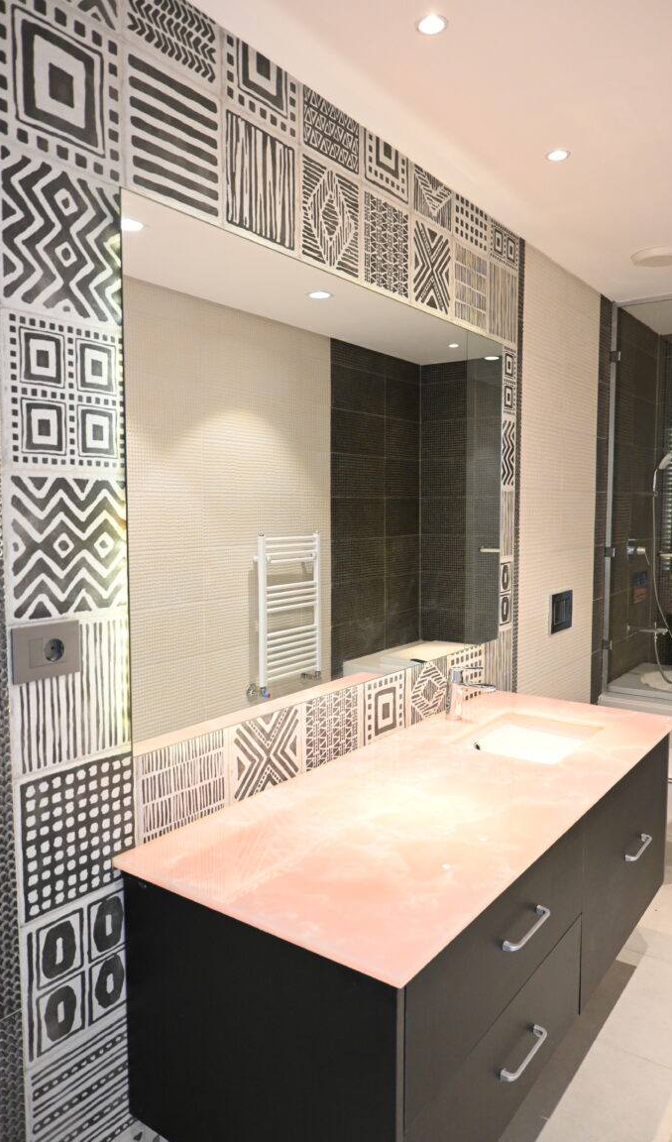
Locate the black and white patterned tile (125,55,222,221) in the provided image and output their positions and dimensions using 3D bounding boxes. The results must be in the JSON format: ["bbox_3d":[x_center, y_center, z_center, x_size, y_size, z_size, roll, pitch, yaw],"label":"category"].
[{"bbox_3d":[-0.299,-0.792,1.404,0.010,0.243,0.239,4,6,36],"label":"black and white patterned tile"}]

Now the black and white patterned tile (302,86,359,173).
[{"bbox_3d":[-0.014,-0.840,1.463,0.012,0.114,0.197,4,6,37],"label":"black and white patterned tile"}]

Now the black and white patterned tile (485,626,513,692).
[{"bbox_3d":[0.578,0.341,2.741,0.011,0.253,0.247,4,6,37],"label":"black and white patterned tile"}]

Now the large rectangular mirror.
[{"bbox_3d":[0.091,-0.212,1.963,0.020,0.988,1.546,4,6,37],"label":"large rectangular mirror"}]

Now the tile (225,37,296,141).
[{"bbox_3d":[-0.156,-1.006,1.578,0.010,0.148,0.239,4,6,36],"label":"tile"}]

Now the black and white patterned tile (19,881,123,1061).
[{"bbox_3d":[-0.367,0.572,1.108,0.012,0.203,0.197,4,6,37],"label":"black and white patterned tile"}]

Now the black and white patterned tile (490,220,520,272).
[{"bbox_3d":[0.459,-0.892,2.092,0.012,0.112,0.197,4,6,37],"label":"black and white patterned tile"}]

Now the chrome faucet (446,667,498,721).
[{"bbox_3d":[0.409,0.373,2.295,0.170,0.163,0.049,4,6,37],"label":"chrome faucet"}]

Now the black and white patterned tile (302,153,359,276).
[{"bbox_3d":[-0.014,-0.851,1.844,0.011,0.253,0.247,4,6,37],"label":"black and white patterned tile"}]

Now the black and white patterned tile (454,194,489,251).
[{"bbox_3d":[0.429,-1.096,2.419,0.011,0.136,0.247,4,6,37],"label":"black and white patterned tile"}]

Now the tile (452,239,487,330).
[{"bbox_3d":[0.429,-0.902,2.436,0.011,0.253,0.247,4,6,37],"label":"tile"}]

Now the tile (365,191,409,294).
[{"bbox_3d":[0.105,-0.695,1.634,0.012,0.203,0.197,4,6,37],"label":"tile"}]

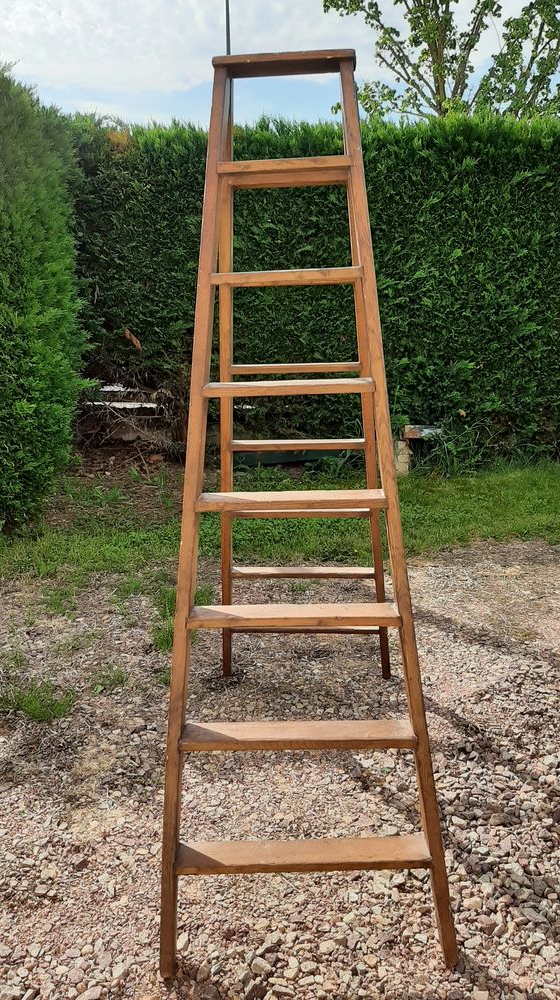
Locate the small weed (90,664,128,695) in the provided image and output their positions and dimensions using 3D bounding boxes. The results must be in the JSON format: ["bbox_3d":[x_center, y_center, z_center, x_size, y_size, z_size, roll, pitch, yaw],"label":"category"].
[{"bbox_3d":[-0.675,0.707,2.961,0.122,0.074,0.104,-1,14,0],"label":"small weed"}]

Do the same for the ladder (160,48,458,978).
[{"bbox_3d":[0.043,-0.104,2.108,0.661,2.030,1.440,-2,14,3],"label":"ladder"}]

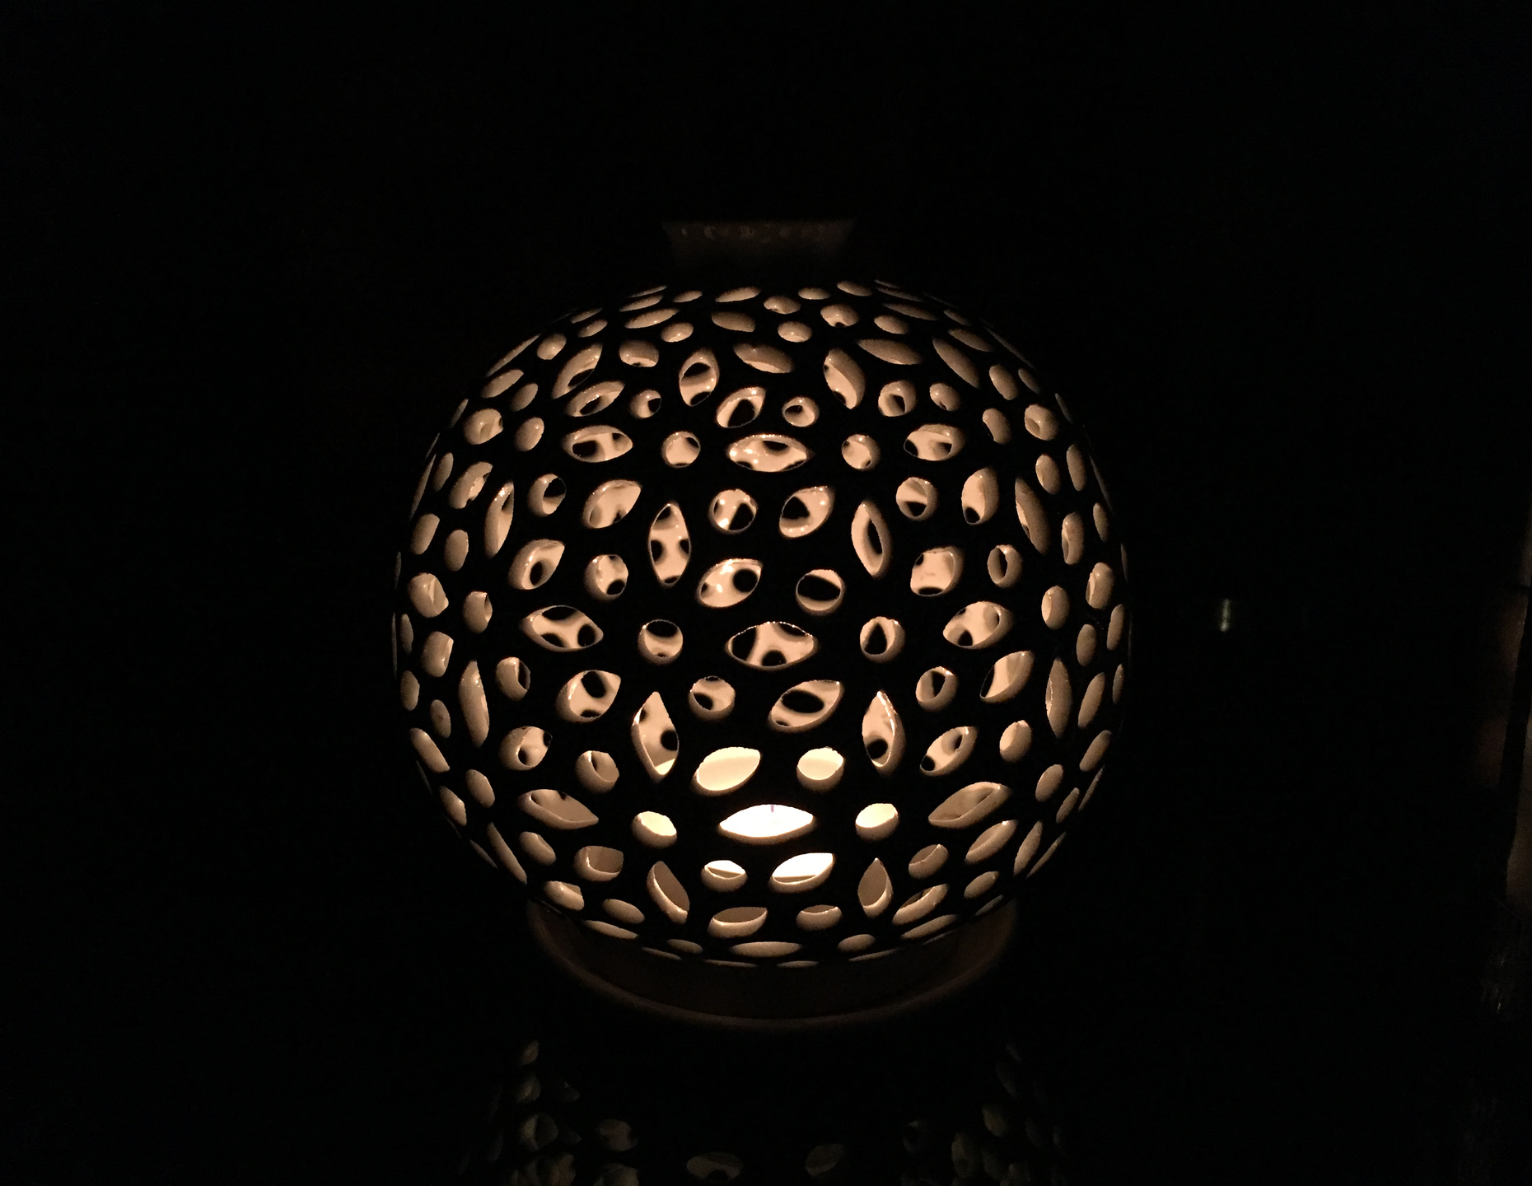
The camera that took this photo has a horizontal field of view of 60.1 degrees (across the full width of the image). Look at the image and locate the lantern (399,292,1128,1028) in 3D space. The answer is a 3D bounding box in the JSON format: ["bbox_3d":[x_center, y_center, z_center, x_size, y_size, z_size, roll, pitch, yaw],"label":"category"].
[{"bbox_3d":[-0.001,-0.001,0.287,0.157,0.139,0.157,-1,16,0],"label":"lantern"}]

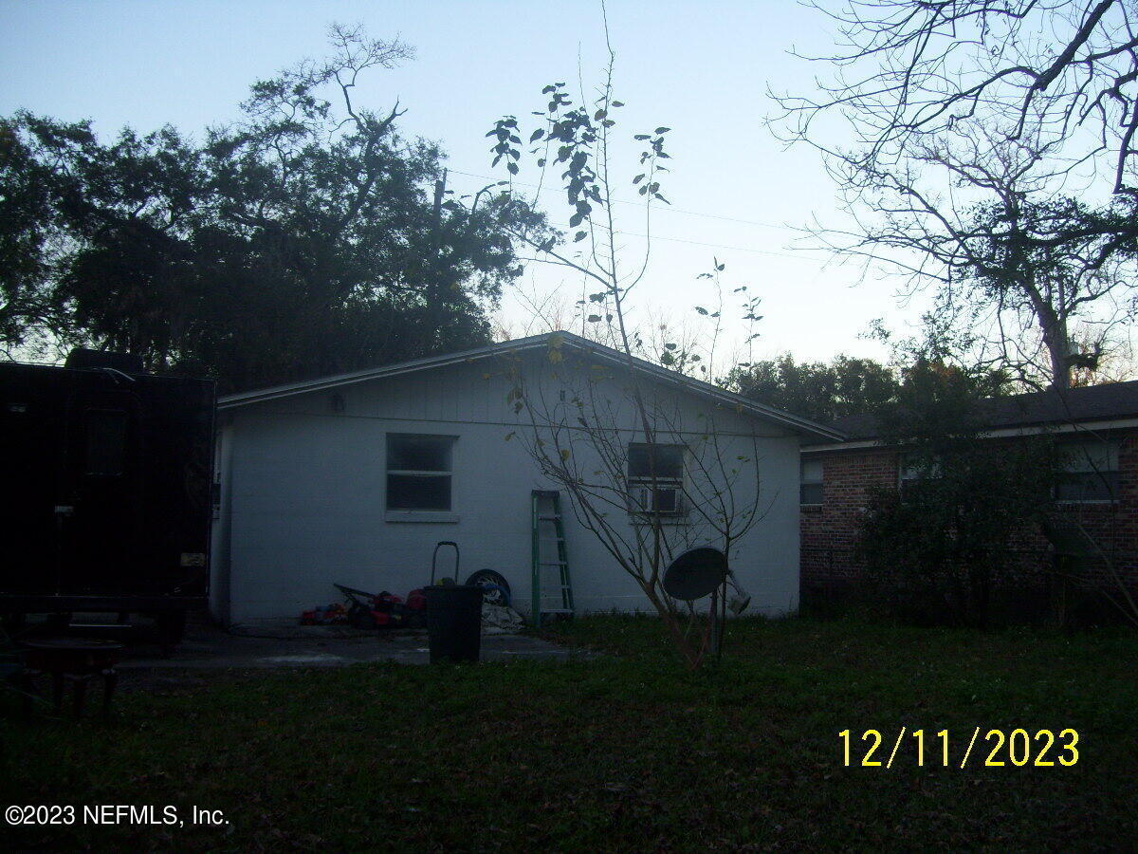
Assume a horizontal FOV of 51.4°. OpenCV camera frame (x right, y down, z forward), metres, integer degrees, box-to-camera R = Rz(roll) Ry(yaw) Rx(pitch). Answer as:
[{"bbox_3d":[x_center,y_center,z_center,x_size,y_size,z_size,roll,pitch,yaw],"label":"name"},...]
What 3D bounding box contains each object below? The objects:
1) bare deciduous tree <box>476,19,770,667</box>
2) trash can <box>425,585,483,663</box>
[{"bbox_3d":[0.525,-0.885,11.178,2.729,6.250,2.300,1,-4,0],"label":"bare deciduous tree"},{"bbox_3d":[-1.105,1.892,11.424,0.550,0.710,0.550,1,-4,0],"label":"trash can"}]

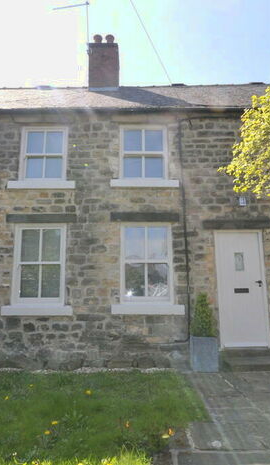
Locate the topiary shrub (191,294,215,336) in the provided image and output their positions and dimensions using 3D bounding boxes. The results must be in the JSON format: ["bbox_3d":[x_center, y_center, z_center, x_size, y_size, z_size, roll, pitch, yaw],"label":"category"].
[{"bbox_3d":[1.139,1.373,4.896,0.370,0.700,0.370,-1,-8,0],"label":"topiary shrub"}]

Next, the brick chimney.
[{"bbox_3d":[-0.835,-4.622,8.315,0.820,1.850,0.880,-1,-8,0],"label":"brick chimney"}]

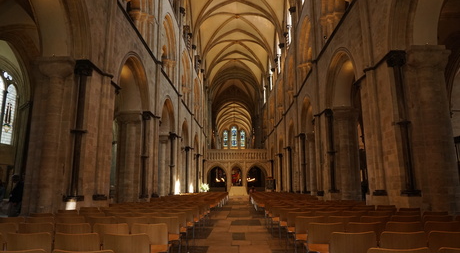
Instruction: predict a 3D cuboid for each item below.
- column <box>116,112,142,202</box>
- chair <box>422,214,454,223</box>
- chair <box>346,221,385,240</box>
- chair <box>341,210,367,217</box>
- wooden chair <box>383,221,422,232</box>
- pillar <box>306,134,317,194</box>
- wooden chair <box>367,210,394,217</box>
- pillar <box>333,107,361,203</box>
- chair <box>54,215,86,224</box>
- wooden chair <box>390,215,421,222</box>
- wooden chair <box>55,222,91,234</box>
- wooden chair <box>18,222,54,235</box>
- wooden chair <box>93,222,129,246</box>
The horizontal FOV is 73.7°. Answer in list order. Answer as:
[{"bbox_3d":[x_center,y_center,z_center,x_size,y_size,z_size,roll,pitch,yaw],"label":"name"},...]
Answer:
[{"bbox_3d":[-4.388,1.688,13.337,1.200,4.550,1.200,-1,-11,1],"label":"column"},{"bbox_3d":[3.639,1.987,5.498,0.525,0.775,0.540,0,-12,0],"label":"chair"},{"bbox_3d":[1.849,1.755,4.341,0.500,0.810,0.530,0,-12,-1],"label":"chair"},{"bbox_3d":[2.566,2.190,6.459,0.525,0.775,0.540,0,-12,0],"label":"chair"},{"bbox_3d":[2.481,1.795,4.525,0.525,0.775,0.540,0,-12,0],"label":"wooden chair"},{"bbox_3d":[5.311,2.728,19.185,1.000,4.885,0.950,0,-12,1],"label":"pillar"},{"bbox_3d":[2.915,2.094,6.062,0.500,0.800,0.530,-1,-11,1],"label":"wooden chair"},{"bbox_3d":[5.044,1.562,13.131,1.200,4.550,1.200,-1,-11,1],"label":"pillar"},{"bbox_3d":[-2.800,2.054,5.635,0.525,0.775,0.540,-1,-12,2],"label":"chair"},{"bbox_3d":[2.930,1.942,5.271,0.500,0.810,0.530,0,-12,-1],"label":"wooden chair"},{"bbox_3d":[-2.187,1.820,4.462,0.500,0.800,0.530,-1,-11,1],"label":"wooden chair"},{"bbox_3d":[-2.807,1.847,4.624,0.525,0.775,0.540,-1,-12,2],"label":"wooden chair"},{"bbox_3d":[-1.599,1.778,4.355,0.500,0.810,0.530,-1,-12,2],"label":"wooden chair"}]

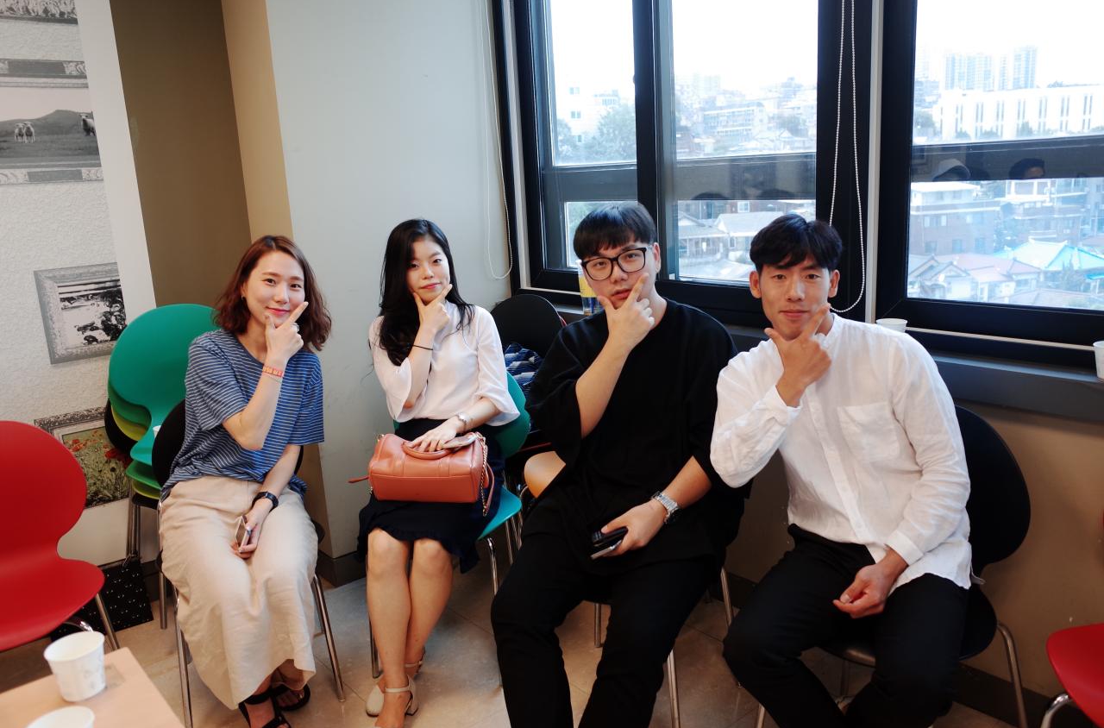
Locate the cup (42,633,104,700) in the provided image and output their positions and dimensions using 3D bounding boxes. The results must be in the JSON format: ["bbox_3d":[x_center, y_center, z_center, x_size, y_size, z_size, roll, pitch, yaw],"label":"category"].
[{"bbox_3d":[-0.645,0.416,1.172,0.072,0.069,0.072,-3,13,1],"label":"cup"}]

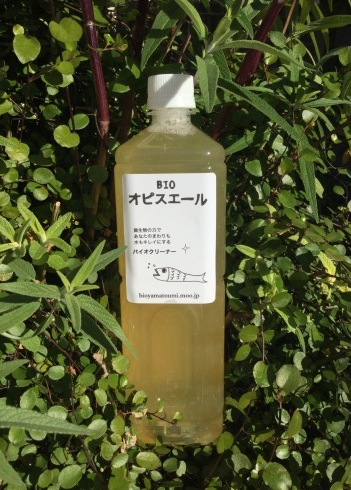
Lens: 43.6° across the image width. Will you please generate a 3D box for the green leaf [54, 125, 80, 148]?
[{"bbox_3d":[-0.089,-0.089,0.360,0.022,0.021,0.005,-11,-17,-4],"label":"green leaf"}]

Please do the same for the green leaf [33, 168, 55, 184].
[{"bbox_3d":[-0.101,-0.053,0.338,0.016,0.003,0.014,8,57,0],"label":"green leaf"}]

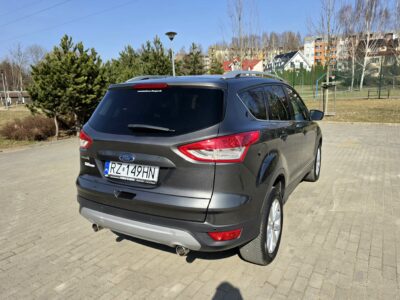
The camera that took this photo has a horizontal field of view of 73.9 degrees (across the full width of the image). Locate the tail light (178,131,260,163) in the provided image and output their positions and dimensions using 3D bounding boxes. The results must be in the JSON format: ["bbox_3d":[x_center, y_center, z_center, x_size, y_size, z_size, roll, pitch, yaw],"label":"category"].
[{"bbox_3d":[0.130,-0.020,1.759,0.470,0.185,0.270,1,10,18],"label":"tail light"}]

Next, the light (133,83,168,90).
[{"bbox_3d":[-0.404,-0.495,2.081,0.355,0.042,0.050,4,11,30],"label":"light"}]

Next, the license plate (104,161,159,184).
[{"bbox_3d":[-0.515,0.158,1.966,0.520,0.116,0.020,4,4,30],"label":"license plate"}]

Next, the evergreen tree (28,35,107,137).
[{"bbox_3d":[-5.384,-2.580,10.800,3.000,4.150,2.900,-7,11,-25],"label":"evergreen tree"}]

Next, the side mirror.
[{"bbox_3d":[1.740,-0.508,3.921,0.210,0.165,0.130,4,11,30],"label":"side mirror"}]

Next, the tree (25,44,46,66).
[{"bbox_3d":[-25.993,-11.930,42.000,4.200,9.500,4.200,-8,12,-30],"label":"tree"}]

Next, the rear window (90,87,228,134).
[{"bbox_3d":[-0.419,-0.297,2.096,1.310,0.430,0.130,4,-19,30],"label":"rear window"}]

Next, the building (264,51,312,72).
[{"bbox_3d":[23.307,-22.517,70.000,8.300,7.600,10.500,-5,11,-19],"label":"building"}]

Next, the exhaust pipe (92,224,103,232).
[{"bbox_3d":[-0.869,0.659,2.303,0.080,0.076,0.120,4,11,30],"label":"exhaust pipe"}]

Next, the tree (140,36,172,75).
[{"bbox_3d":[-2.455,-4.430,15.000,2.300,4.300,2.300,-3,10,-8],"label":"tree"}]

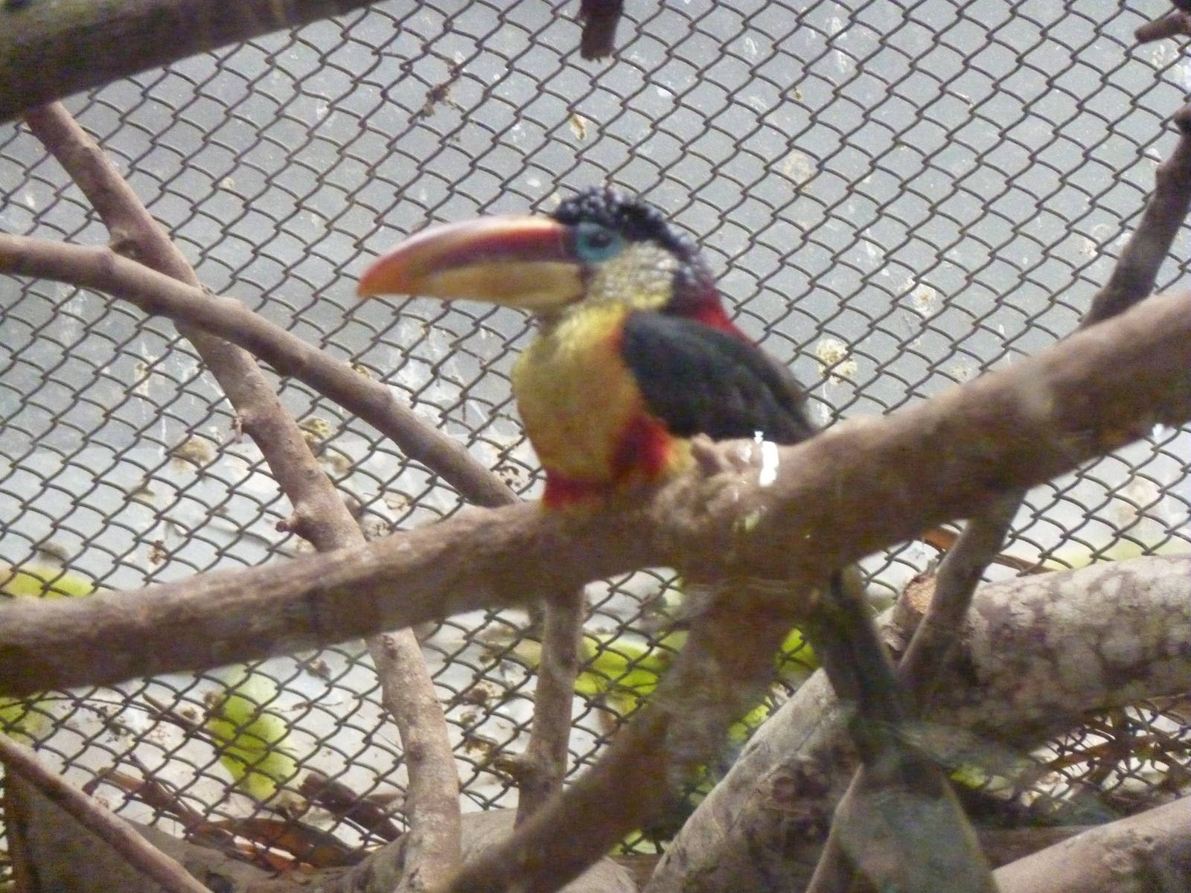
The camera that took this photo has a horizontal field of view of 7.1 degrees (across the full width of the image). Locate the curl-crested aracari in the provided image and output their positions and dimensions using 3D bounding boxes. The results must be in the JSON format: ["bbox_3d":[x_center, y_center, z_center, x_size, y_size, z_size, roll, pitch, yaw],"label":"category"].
[{"bbox_3d":[0.007,-0.002,4.120,0.258,0.225,0.092,-2,3,-34],"label":"curl-crested aracari"}]

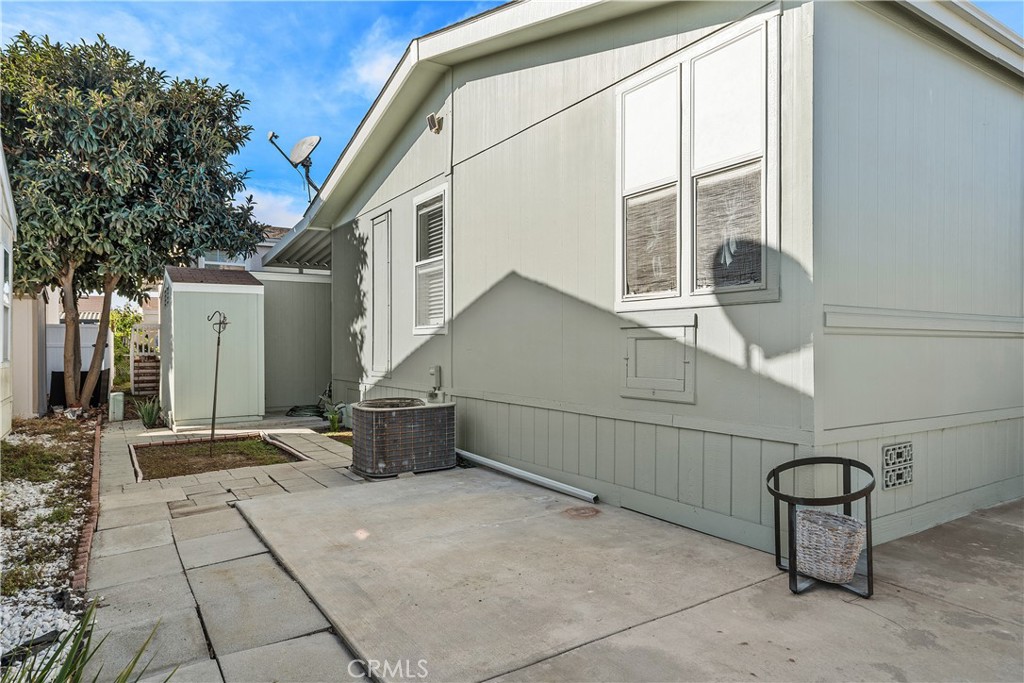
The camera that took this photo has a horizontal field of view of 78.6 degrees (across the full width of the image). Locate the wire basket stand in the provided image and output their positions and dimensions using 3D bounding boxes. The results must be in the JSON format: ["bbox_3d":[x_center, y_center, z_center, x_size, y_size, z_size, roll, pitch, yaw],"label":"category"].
[{"bbox_3d":[1.521,0.924,3.082,0.475,0.530,0.475,0,-1,-33],"label":"wire basket stand"}]

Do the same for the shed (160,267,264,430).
[{"bbox_3d":[-4.844,0.045,10.079,1.252,2.411,1.800,0,-1,-34],"label":"shed"}]

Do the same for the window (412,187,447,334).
[{"bbox_3d":[-0.938,-0.919,7.266,0.100,1.650,0.920,0,-1,-33],"label":"window"}]

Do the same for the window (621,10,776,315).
[{"bbox_3d":[1.148,-1.035,4.053,0.100,1.640,1.330,0,-1,-33],"label":"window"}]

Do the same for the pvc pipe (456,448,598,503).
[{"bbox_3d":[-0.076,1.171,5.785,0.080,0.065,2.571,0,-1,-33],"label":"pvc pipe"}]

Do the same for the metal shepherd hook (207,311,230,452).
[{"bbox_3d":[-3.219,0.456,6.800,0.260,1.570,0.200,3,-1,-19],"label":"metal shepherd hook"}]

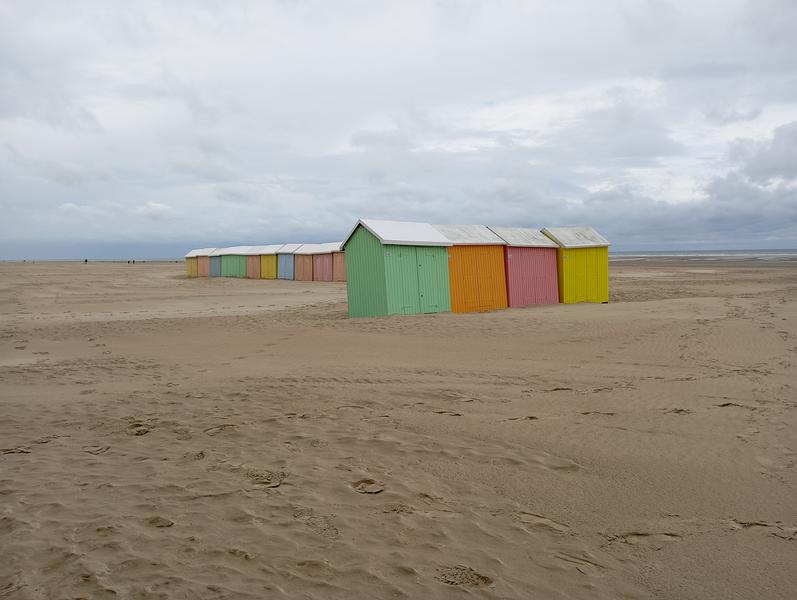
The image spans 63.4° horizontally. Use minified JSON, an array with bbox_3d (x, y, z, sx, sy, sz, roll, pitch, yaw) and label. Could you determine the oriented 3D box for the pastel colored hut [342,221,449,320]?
[{"bbox_3d":[-0.004,-0.788,16.116,2.337,2.346,1.608,-3,0,-42],"label":"pastel colored hut"}]

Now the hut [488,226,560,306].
[{"bbox_3d":[3.536,-1.008,19.476,2.299,2.335,1.575,-3,1,-38],"label":"hut"}]

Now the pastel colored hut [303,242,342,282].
[{"bbox_3d":[-4.131,-2.368,39.975,1.581,2.339,2.232,-4,5,-41],"label":"pastel colored hut"}]

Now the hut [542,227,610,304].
[{"bbox_3d":[5.404,-1.123,20.512,2.266,2.343,1.559,-5,6,-36],"label":"hut"}]

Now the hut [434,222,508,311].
[{"bbox_3d":[1.697,-0.888,17.659,1.595,2.337,2.291,-2,2,45],"label":"hut"}]

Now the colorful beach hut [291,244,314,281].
[{"bbox_3d":[-5.539,-2.461,41.589,1.581,2.339,2.232,-4,5,-41],"label":"colorful beach hut"}]

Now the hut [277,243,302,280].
[{"bbox_3d":[-6.947,-2.553,43.203,1.581,2.339,2.232,-4,5,-41],"label":"hut"}]

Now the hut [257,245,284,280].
[{"bbox_3d":[-8.356,-2.646,44.816,1.581,2.339,2.232,-4,5,-41],"label":"hut"}]

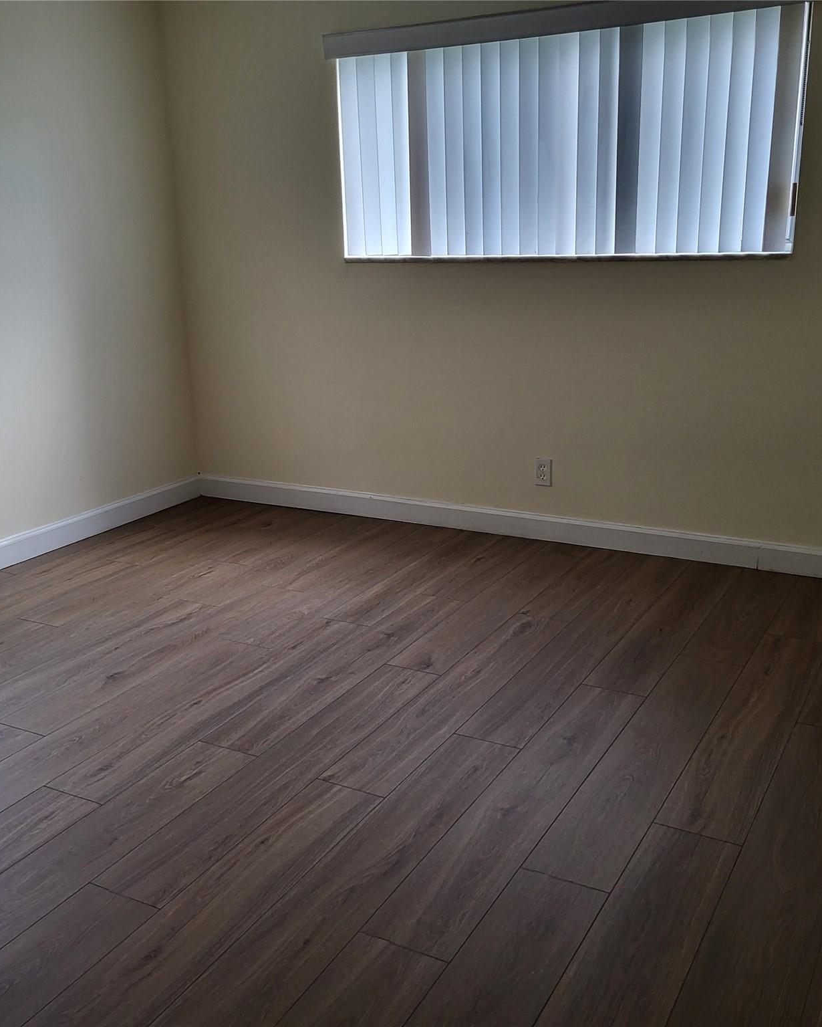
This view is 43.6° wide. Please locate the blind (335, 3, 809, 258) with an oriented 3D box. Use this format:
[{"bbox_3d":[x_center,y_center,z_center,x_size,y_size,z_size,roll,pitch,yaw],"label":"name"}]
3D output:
[{"bbox_3d":[0.505,-1.446,3.967,1.930,0.907,0.120,7,18,29],"label":"blind"}]

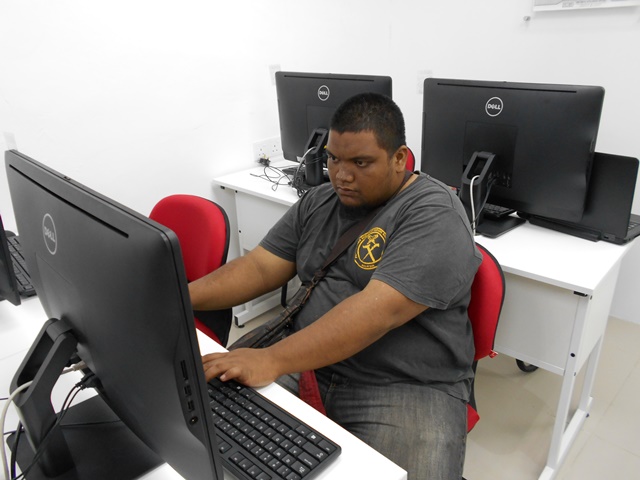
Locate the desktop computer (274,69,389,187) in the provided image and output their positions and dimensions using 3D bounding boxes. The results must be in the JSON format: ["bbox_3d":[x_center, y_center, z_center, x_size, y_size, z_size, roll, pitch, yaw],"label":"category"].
[{"bbox_3d":[0.001,-0.417,1.900,0.570,0.430,0.200,17,31,38],"label":"desktop computer"}]

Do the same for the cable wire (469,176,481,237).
[{"bbox_3d":[0.465,-0.103,1.442,0.030,0.178,0.035,19,32,40],"label":"cable wire"}]

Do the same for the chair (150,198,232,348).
[{"bbox_3d":[-0.556,0.342,1.547,0.540,0.860,0.560,15,30,35],"label":"chair"}]

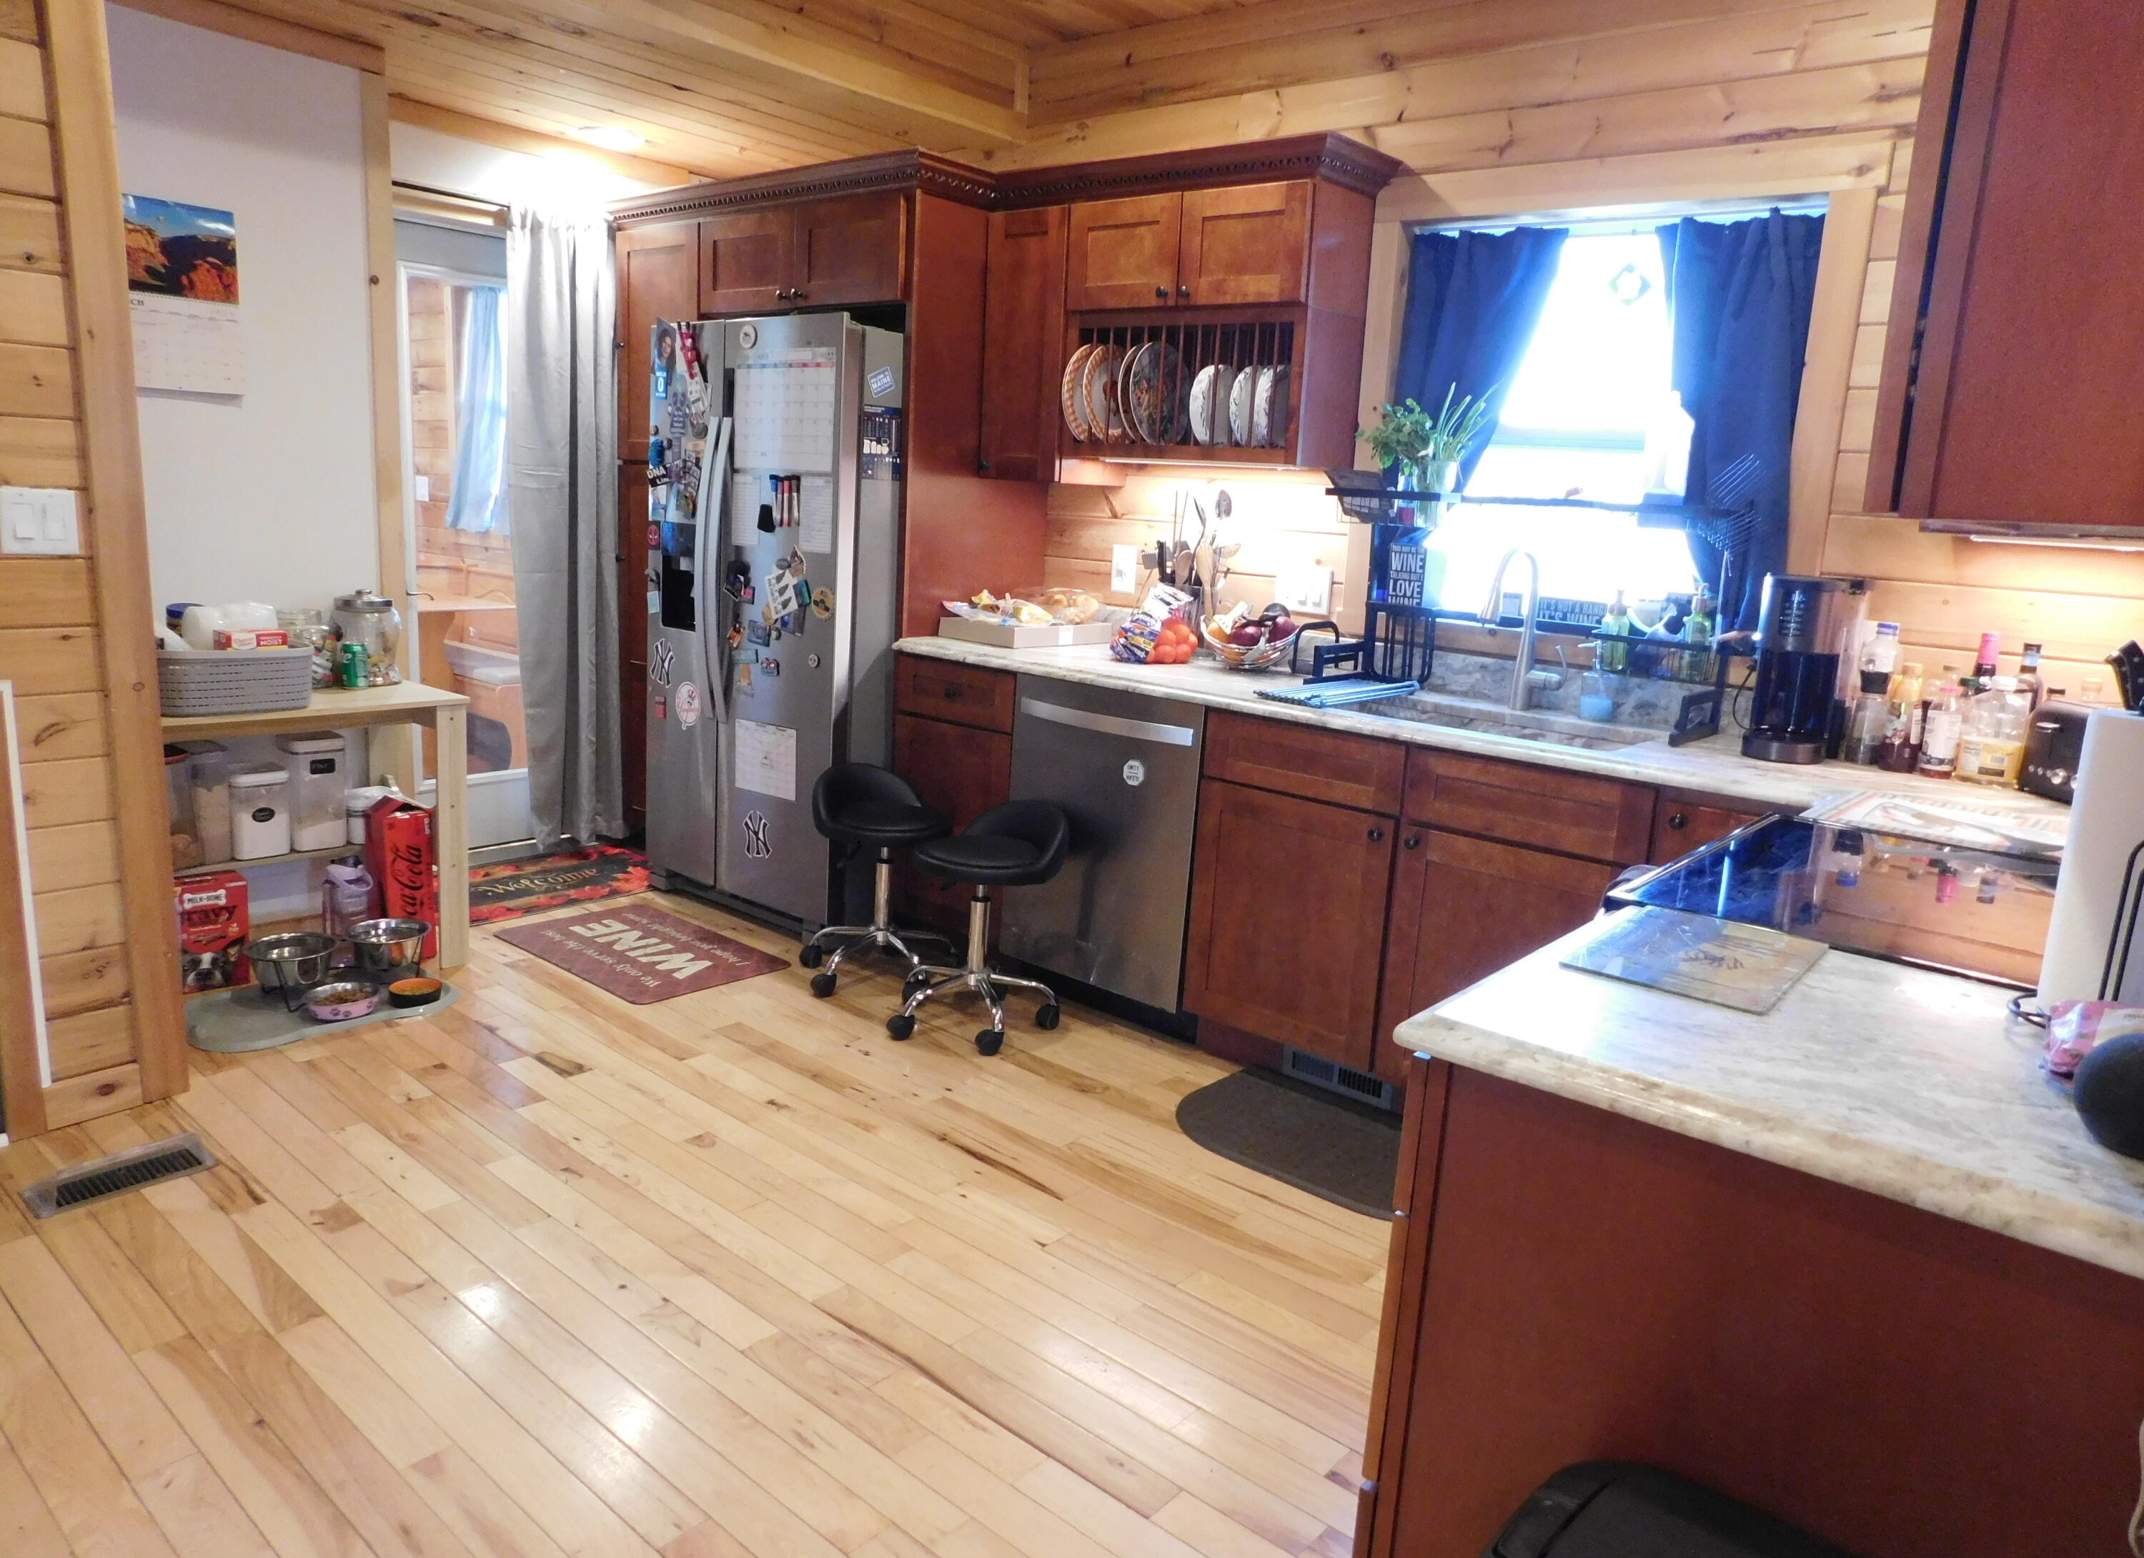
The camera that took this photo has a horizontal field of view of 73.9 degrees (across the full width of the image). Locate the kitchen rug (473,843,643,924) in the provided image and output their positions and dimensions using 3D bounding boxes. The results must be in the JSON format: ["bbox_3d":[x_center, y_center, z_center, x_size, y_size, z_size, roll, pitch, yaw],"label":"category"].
[{"bbox_3d":[-1.758,0.332,4.653,0.610,0.010,0.840,13,14,38],"label":"kitchen rug"}]

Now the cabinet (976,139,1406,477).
[{"bbox_3d":[0.264,-1.180,3.775,1.100,0.790,0.400,13,15,40],"label":"cabinet"}]

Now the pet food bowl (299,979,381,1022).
[{"bbox_3d":[-1.764,0.536,3.436,0.176,0.050,0.176,3,11,-1],"label":"pet food bowl"}]

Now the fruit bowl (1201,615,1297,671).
[{"bbox_3d":[0.464,-0.354,3.772,0.250,0.120,0.250,3,11,-1],"label":"fruit bowl"}]

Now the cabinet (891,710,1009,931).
[{"bbox_3d":[-0.160,0.109,4.221,0.452,0.610,0.590,13,14,38],"label":"cabinet"}]

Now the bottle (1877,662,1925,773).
[{"bbox_3d":[1.597,-0.116,2.719,0.070,0.200,0.070,13,15,40],"label":"bottle"}]

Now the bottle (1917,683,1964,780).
[{"bbox_3d":[1.633,-0.090,2.666,0.064,0.172,0.064,13,15,40],"label":"bottle"}]

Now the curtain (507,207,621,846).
[{"bbox_3d":[-1.713,-0.804,4.883,0.130,2.130,0.410,13,14,38],"label":"curtain"}]

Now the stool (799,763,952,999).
[{"bbox_3d":[-0.521,0.273,3.897,0.430,0.580,0.430,-7,15,-42],"label":"stool"}]

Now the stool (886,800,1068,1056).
[{"bbox_3d":[-0.235,0.345,3.548,0.430,0.577,0.430,-5,14,-37],"label":"stool"}]

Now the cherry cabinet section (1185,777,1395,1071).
[{"bbox_3d":[0.678,0.292,3.502,0.519,0.585,0.600,12,14,39],"label":"cherry cabinet section"}]

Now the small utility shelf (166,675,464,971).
[{"bbox_3d":[-2.033,0.152,3.587,0.460,0.725,0.860,13,15,40],"label":"small utility shelf"}]

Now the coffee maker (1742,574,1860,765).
[{"bbox_3d":[1.449,-0.225,2.823,0.180,0.355,0.300,11,14,34],"label":"coffee maker"}]

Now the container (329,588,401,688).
[{"bbox_3d":[-1.932,-0.392,3.909,0.178,0.255,0.178,13,14,38],"label":"container"}]

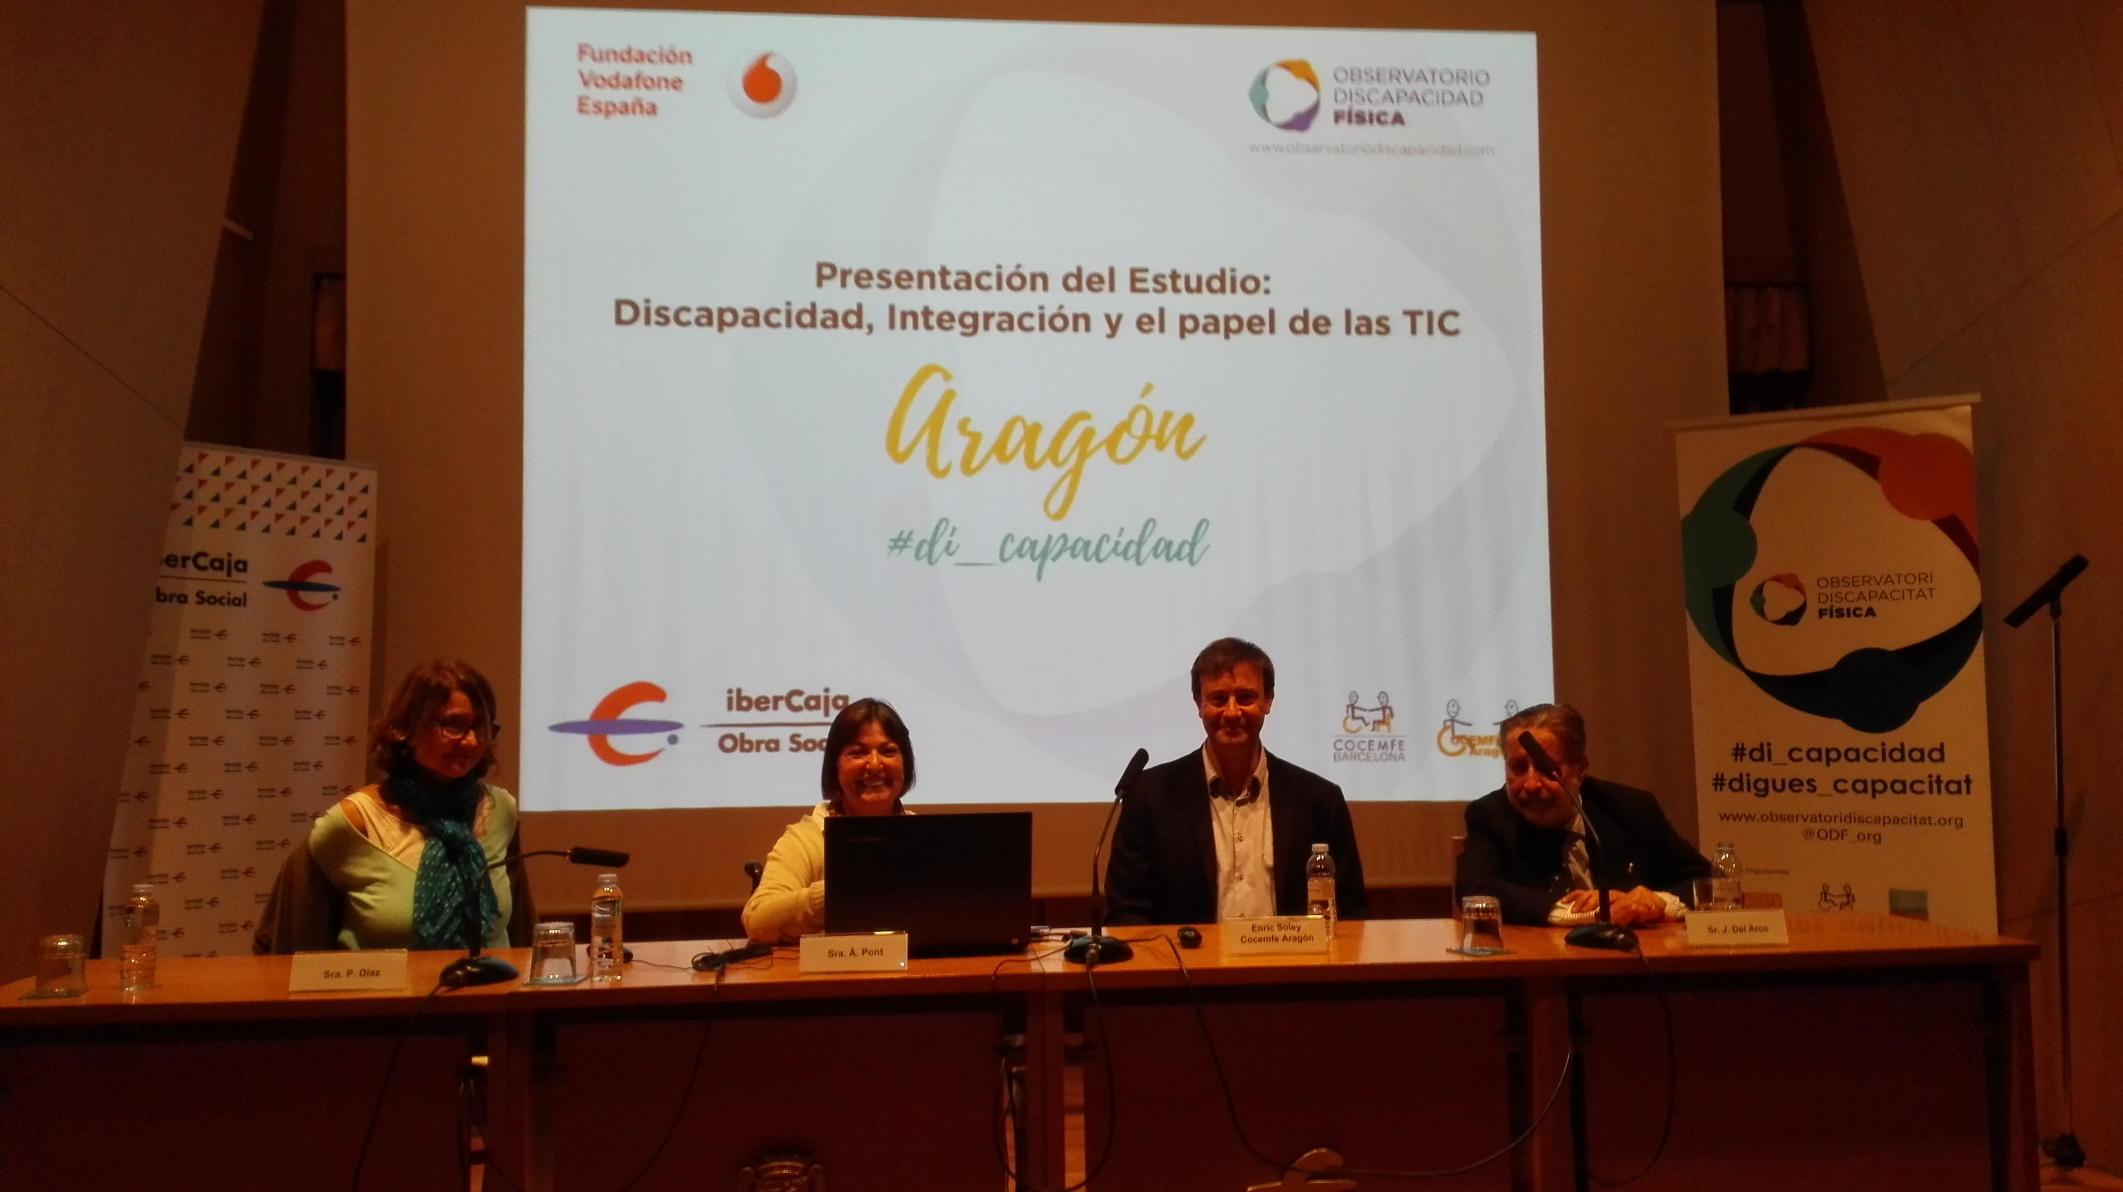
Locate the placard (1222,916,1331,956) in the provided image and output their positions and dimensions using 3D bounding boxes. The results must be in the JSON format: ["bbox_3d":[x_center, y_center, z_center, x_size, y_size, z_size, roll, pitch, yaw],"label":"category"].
[{"bbox_3d":[0.407,0.644,3.021,0.200,0.074,0.060,0,-5,-8],"label":"placard"}]

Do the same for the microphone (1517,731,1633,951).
[{"bbox_3d":[1.026,0.480,3.138,0.231,0.409,0.160,-2,-3,15],"label":"microphone"}]

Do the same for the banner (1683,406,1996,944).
[{"bbox_3d":[2.478,0.451,5.042,0.870,2.077,0.200,-3,-3,31],"label":"banner"}]

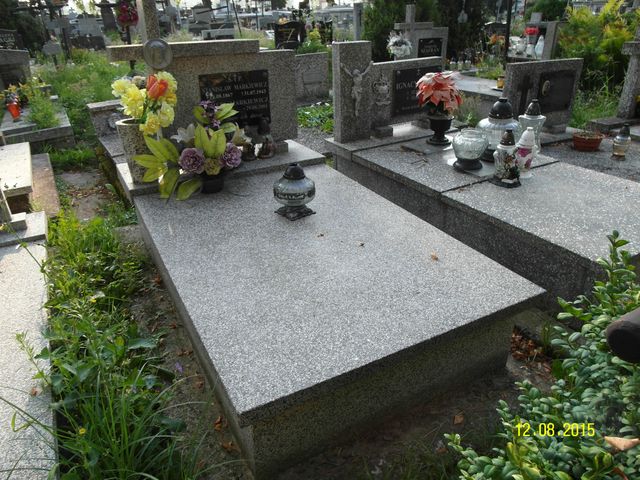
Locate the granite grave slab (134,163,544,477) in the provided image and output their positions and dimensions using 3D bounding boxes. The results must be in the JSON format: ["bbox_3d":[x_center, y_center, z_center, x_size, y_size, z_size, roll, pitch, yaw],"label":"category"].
[{"bbox_3d":[-0.095,0.117,2.034,1.126,0.326,1.637,-14,31,-25],"label":"granite grave slab"}]

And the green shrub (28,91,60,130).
[{"bbox_3d":[-2.805,-1.307,4.437,0.297,0.342,0.267,-15,31,-25],"label":"green shrub"}]

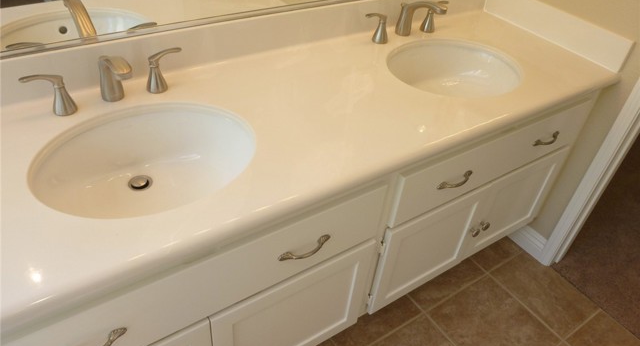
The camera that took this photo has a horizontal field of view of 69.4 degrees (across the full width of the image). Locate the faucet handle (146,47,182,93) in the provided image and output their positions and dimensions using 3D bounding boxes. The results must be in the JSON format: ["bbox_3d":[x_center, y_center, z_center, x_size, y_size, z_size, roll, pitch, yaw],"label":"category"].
[{"bbox_3d":[-0.368,-0.243,1.094,0.097,0.090,0.050,-20,46,-28],"label":"faucet handle"}]

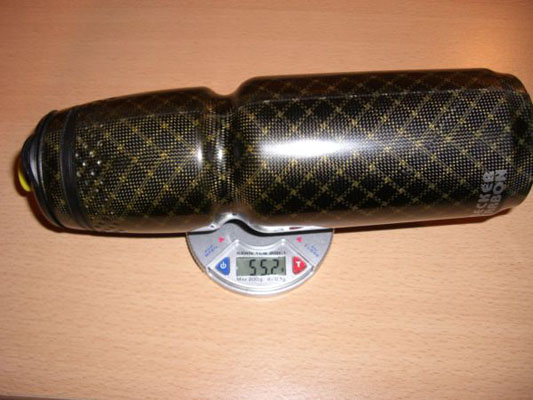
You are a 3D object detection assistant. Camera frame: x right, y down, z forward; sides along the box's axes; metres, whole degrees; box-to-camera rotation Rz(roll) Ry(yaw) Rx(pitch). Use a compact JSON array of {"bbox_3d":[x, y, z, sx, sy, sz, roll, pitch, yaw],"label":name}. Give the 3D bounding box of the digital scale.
[{"bbox_3d":[-0.004,0.013,0.317,0.080,0.016,0.080,0,68,1],"label":"digital scale"}]

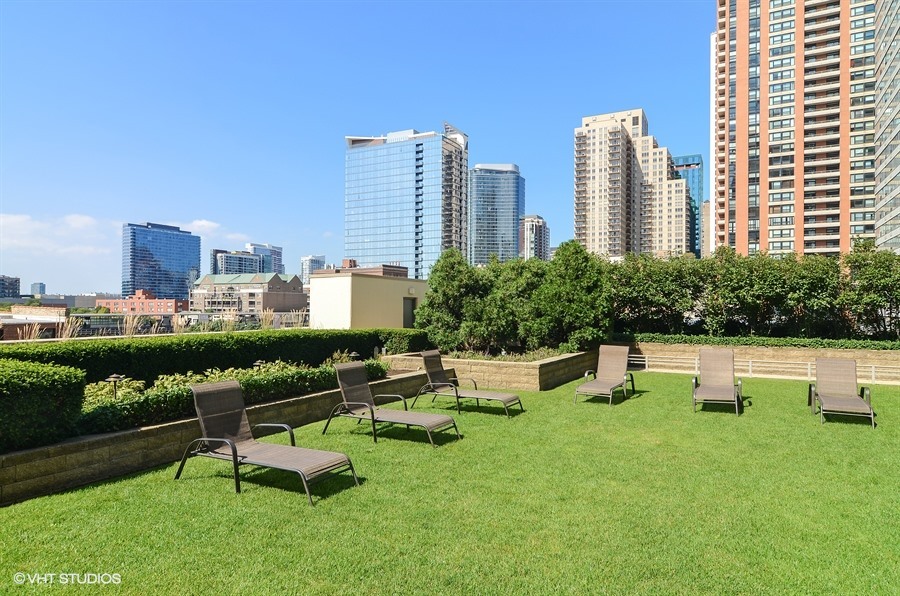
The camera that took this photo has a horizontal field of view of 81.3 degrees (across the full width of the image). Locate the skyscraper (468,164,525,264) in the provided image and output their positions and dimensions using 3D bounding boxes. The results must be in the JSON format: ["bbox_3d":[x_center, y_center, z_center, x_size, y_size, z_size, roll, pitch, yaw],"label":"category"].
[{"bbox_3d":[40.072,-45.438,458.255,42.000,137.000,26.000,0,-1,13],"label":"skyscraper"}]

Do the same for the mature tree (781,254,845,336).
[{"bbox_3d":[9.159,-0.038,13.200,1.650,2.217,1.600,0,-1,27],"label":"mature tree"}]

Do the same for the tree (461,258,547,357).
[{"bbox_3d":[1.343,0.192,13.400,2.250,2.507,2.100,0,-1,0],"label":"tree"}]

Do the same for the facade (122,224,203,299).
[{"bbox_3d":[-287.069,-23.526,525.014,21.000,89.486,68.000,0,-1,30],"label":"facade"}]

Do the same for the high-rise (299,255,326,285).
[{"bbox_3d":[-173.746,-14.499,666.098,15.000,76.055,28.000,0,-1,30],"label":"high-rise"}]

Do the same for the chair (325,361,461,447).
[{"bbox_3d":[-0.827,1.467,7.485,1.879,0.997,0.813,0,-1,30],"label":"chair"}]

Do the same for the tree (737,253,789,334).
[{"bbox_3d":[9.385,0.009,15.736,1.608,2.736,1.700,0,-1,26],"label":"tree"}]

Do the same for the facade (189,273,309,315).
[{"bbox_3d":[-83.080,3.244,215.190,44.500,22.120,21.000,0,-1,30],"label":"facade"}]

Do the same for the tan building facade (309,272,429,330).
[{"bbox_3d":[-2.846,0.635,21.492,2.000,2.942,6.000,0,-1,30],"label":"tan building facade"}]

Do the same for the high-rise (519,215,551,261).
[{"bbox_3d":[72.329,-22.586,446.320,19.000,91.000,26.000,0,-1,26],"label":"high-rise"}]

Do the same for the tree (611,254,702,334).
[{"bbox_3d":[6.717,0.022,17.043,2.843,2.747,2.400,0,-1,26],"label":"tree"}]

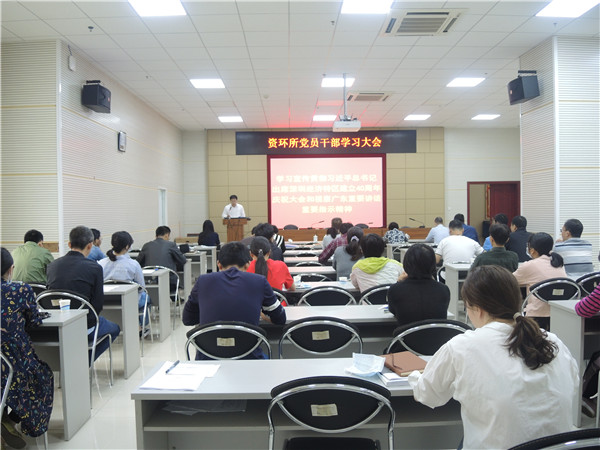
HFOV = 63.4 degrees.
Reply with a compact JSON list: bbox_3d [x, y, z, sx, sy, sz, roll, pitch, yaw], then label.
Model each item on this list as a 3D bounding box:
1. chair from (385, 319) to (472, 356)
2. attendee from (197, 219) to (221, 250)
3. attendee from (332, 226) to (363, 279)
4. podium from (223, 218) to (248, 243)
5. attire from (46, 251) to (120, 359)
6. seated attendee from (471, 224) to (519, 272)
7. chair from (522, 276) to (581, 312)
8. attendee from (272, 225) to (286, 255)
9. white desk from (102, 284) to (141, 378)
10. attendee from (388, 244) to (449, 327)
[{"bbox_3d":[0.753,0.956,2.947,0.480,0.860,0.560,-1,2,-1],"label":"chair"},{"bbox_3d":[-1.837,0.545,9.864,0.460,1.280,0.740,-1,2,-1],"label":"attendee"},{"bbox_3d":[0.548,0.639,5.237,0.470,1.240,0.700,-1,2,-1],"label":"attendee"},{"bbox_3d":[-1.564,0.425,11.791,0.600,1.150,0.450,-1,2,-1],"label":"podium"},{"bbox_3d":[-1.699,0.685,3.898,0.510,1.020,0.680,0,2,7],"label":"attire"},{"bbox_3d":[2.241,0.636,5.648,0.530,1.290,0.720,-1,2,-1],"label":"seated attendee"},{"bbox_3d":[2.125,0.867,4.352,0.500,0.820,0.530,-1,2,-7],"label":"chair"},{"bbox_3d":[-0.425,0.623,7.867,0.470,1.240,0.700,-1,2,-1],"label":"attendee"},{"bbox_3d":[-2.262,0.950,4.368,1.500,0.750,0.420,-1,2,-1],"label":"white desk"},{"bbox_3d":[0.743,0.730,3.145,0.450,1.240,0.750,-1,2,-1],"label":"attendee"}]

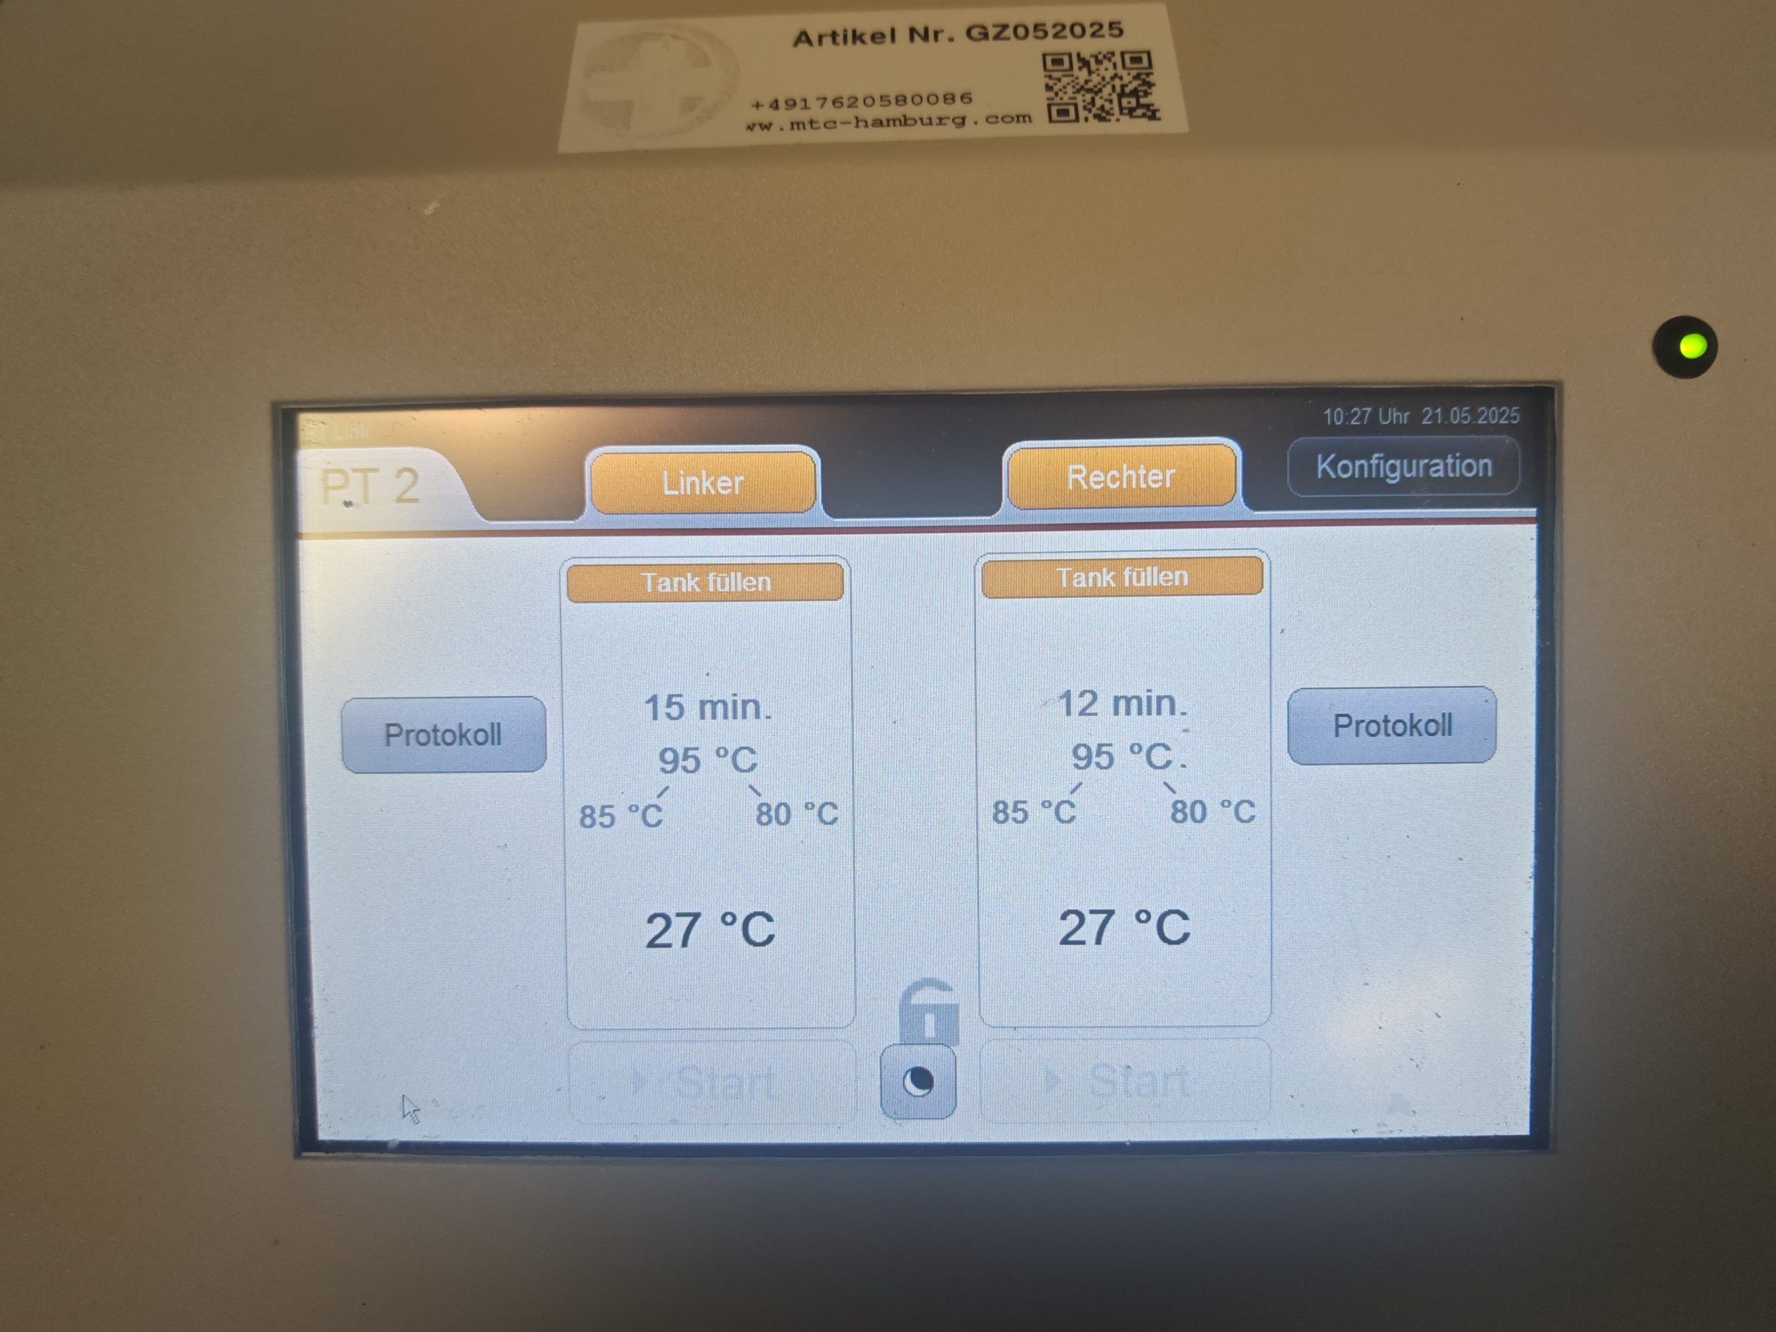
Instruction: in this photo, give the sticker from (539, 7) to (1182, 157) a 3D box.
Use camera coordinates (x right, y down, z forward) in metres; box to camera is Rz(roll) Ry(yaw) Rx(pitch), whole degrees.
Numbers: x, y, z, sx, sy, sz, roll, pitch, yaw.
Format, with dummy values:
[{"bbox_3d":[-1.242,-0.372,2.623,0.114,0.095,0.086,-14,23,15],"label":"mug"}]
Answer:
[{"bbox_3d":[-0.002,-0.074,0.174,0.076,0.001,0.025,-1,59,1],"label":"sticker"}]

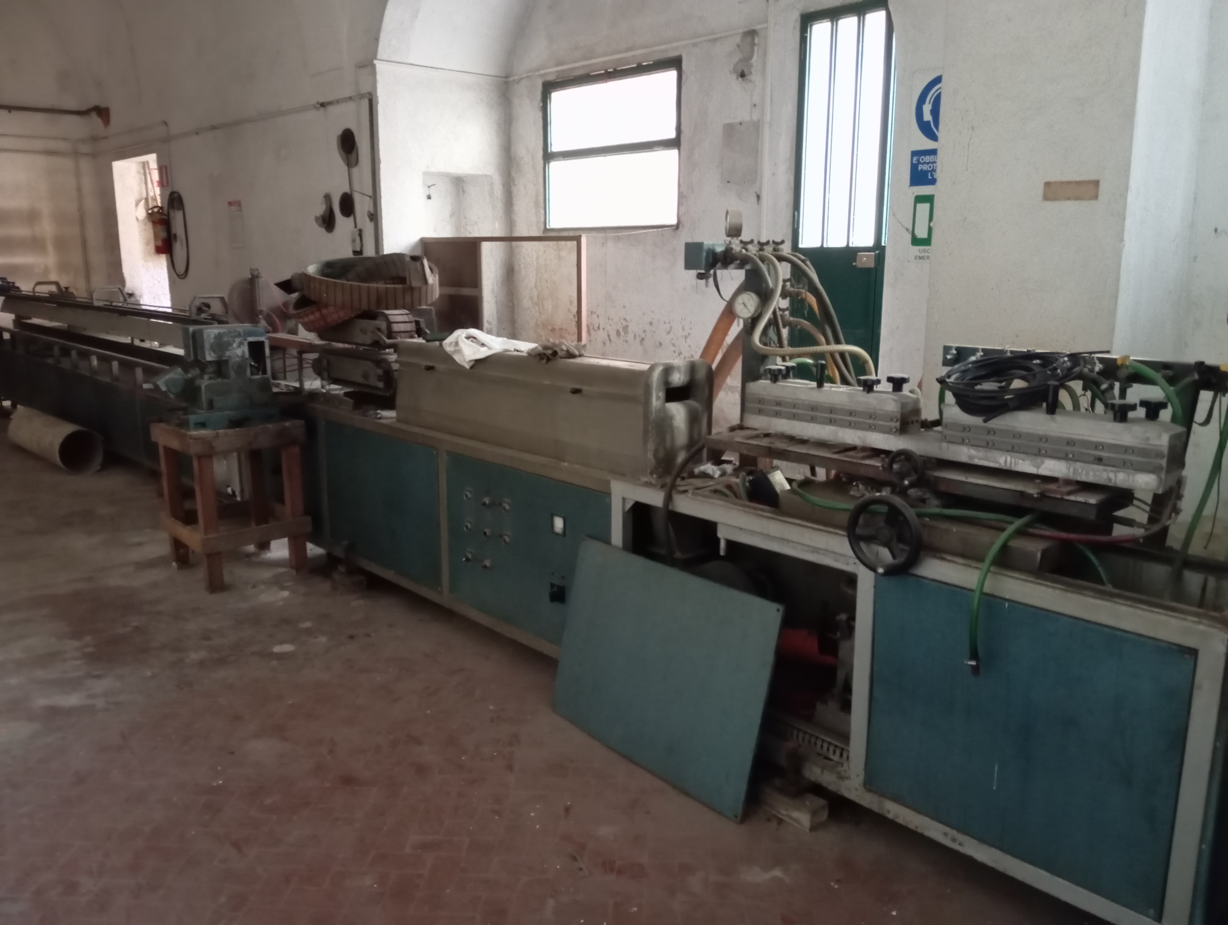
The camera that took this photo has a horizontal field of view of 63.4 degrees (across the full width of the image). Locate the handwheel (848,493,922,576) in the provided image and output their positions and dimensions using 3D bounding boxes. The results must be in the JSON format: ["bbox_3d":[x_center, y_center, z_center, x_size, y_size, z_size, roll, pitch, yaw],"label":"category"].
[{"bbox_3d":[0.670,0.179,2.461,0.050,0.205,0.205,-11,16,-42],"label":"handwheel"}]

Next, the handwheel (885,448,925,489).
[{"bbox_3d":[0.769,0.015,2.618,0.045,0.102,0.102,-11,16,-42],"label":"handwheel"}]

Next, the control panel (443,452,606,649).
[{"bbox_3d":[-0.364,0.343,3.769,0.050,0.630,1.000,-11,16,-42],"label":"control panel"}]

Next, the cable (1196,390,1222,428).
[{"bbox_3d":[1.479,-0.131,2.464,0.055,0.100,0.055,-11,16,-42],"label":"cable"}]

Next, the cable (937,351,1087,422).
[{"bbox_3d":[1.047,-0.209,2.624,0.310,0.155,0.370,-11,16,-42],"label":"cable"}]

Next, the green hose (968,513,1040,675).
[{"bbox_3d":[0.945,0.316,2.410,0.200,0.390,0.100,-11,16,-42],"label":"green hose"}]

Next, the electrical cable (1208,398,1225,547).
[{"bbox_3d":[1.506,0.033,2.499,0.035,0.385,0.040,-11,16,-42],"label":"electrical cable"}]

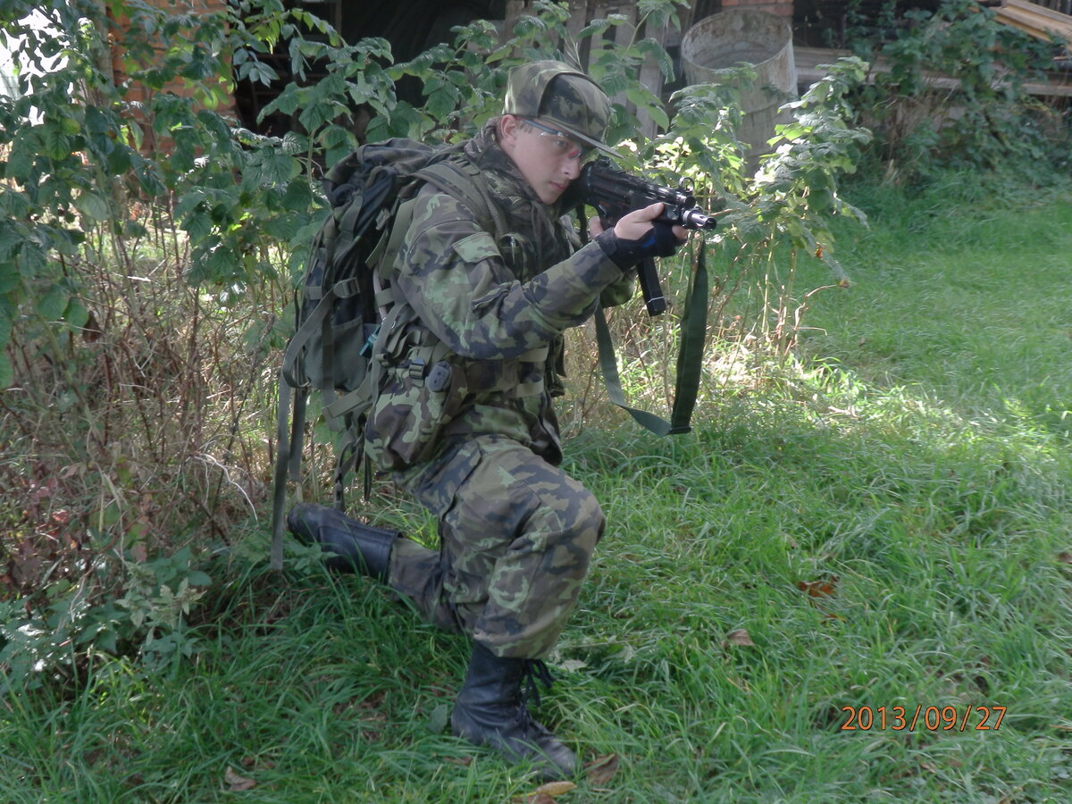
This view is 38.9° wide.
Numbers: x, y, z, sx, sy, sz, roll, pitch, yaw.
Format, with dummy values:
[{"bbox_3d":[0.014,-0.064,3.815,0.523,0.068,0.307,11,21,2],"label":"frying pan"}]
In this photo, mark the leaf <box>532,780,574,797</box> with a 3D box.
[{"bbox_3d":[0.033,0.698,2.740,0.075,0.015,0.035,-3,20,-9],"label":"leaf"}]

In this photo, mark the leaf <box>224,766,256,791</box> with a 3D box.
[{"bbox_3d":[-0.538,0.686,2.757,0.055,0.025,0.045,0,20,0],"label":"leaf"}]

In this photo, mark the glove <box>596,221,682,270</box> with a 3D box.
[{"bbox_3d":[0.167,-0.255,2.480,0.130,0.080,0.090,21,23,30],"label":"glove"}]

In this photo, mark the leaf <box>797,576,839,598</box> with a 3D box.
[{"bbox_3d":[0.646,0.423,3.479,0.090,0.025,0.065,0,20,0],"label":"leaf"}]

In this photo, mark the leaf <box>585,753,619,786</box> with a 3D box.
[{"bbox_3d":[0.120,0.673,2.785,0.060,0.030,0.055,0,20,0],"label":"leaf"}]

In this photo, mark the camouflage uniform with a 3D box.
[{"bbox_3d":[-0.075,0.036,2.913,0.750,1.120,0.560,13,24,33],"label":"camouflage uniform"}]

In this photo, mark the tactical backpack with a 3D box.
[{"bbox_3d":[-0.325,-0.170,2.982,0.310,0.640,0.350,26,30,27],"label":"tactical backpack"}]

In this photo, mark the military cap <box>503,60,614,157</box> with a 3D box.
[{"bbox_3d":[0.056,-0.504,2.600,0.260,0.130,0.180,22,0,35],"label":"military cap"}]

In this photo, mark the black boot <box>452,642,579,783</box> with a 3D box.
[{"bbox_3d":[-0.051,0.548,2.860,0.285,0.250,0.108,12,23,30],"label":"black boot"}]

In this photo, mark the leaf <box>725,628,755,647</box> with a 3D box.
[{"bbox_3d":[0.438,0.505,3.255,0.060,0.025,0.050,0,20,0],"label":"leaf"}]

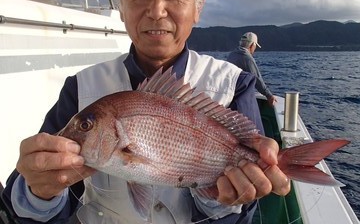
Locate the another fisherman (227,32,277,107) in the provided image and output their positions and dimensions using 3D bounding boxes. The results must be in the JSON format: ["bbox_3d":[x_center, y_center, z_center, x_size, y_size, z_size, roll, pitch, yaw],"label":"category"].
[{"bbox_3d":[0.802,-0.112,4.588,0.580,1.620,0.520,8,12,41],"label":"another fisherman"}]

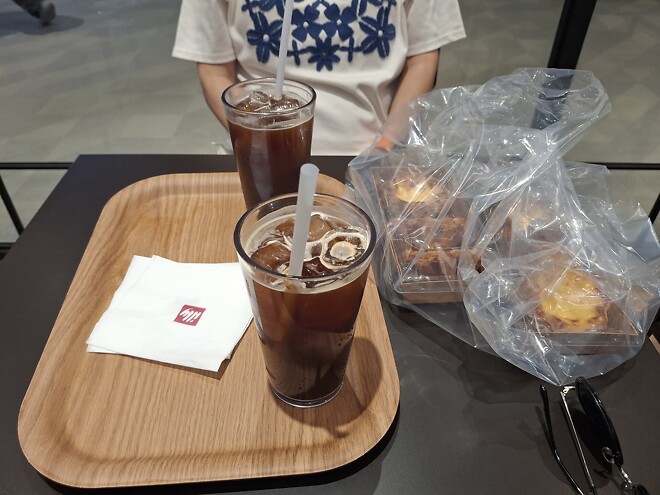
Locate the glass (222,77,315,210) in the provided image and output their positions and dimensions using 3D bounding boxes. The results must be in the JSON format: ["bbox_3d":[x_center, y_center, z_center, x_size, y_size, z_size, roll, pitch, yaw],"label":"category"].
[{"bbox_3d":[-0.059,-0.085,0.505,0.088,0.159,0.088,1,41,-1],"label":"glass"}]

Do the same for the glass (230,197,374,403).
[{"bbox_3d":[-0.018,0.049,0.356,0.088,0.159,0.088,1,41,-1],"label":"glass"}]

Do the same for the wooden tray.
[{"bbox_3d":[-0.102,0.038,0.474,0.292,0.021,0.387,-2,42,-6],"label":"wooden tray"}]

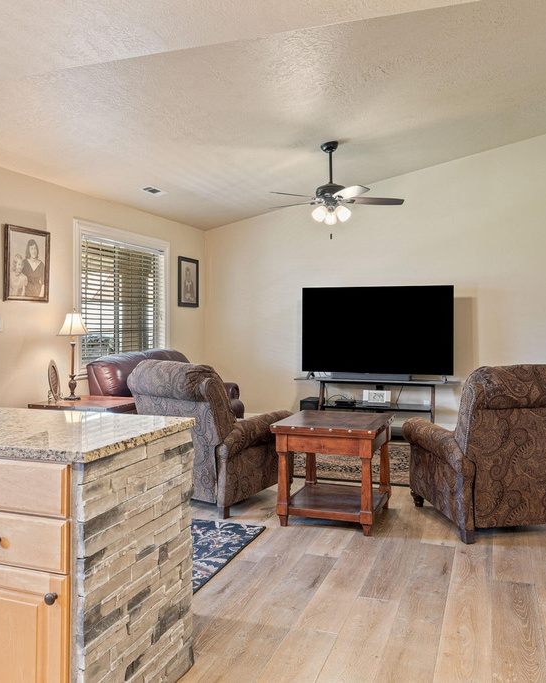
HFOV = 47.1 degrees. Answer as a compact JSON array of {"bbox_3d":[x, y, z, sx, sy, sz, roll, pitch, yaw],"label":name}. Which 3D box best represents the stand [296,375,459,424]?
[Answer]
[{"bbox_3d":[1.146,0.746,6.895,1.760,0.635,0.450,0,2,19],"label":"stand"}]

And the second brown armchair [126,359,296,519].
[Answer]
[{"bbox_3d":[-0.435,0.617,4.534,0.860,1.020,0.950,1,2,28],"label":"second brown armchair"}]

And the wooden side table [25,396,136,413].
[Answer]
[{"bbox_3d":[-1.460,0.804,5.075,0.715,0.634,0.655,0,2,19],"label":"wooden side table"}]

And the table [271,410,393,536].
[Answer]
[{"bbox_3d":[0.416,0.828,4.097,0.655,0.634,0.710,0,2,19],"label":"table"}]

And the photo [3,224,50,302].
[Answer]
[{"bbox_3d":[-1.963,-0.609,5.015,0.030,0.590,0.510,0,2,19],"label":"photo"}]

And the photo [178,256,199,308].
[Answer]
[{"bbox_3d":[-1.022,-0.716,7.677,0.030,0.590,0.530,0,2,19],"label":"photo"}]

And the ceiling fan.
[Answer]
[{"bbox_3d":[0.543,-1.429,5.660,1.280,0.760,1.280,0,2,19],"label":"ceiling fan"}]

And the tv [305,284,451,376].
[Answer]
[{"bbox_3d":[1.141,-0.126,6.964,1.670,0.960,0.070,1,2,19],"label":"tv"}]

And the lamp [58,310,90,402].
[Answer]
[{"bbox_3d":[-1.715,0.101,5.380,0.280,0.770,0.280,0,1,0],"label":"lamp"}]

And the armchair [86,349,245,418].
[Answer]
[{"bbox_3d":[-0.978,0.591,6.232,0.950,0.970,1.620,1,2,19],"label":"armchair"}]

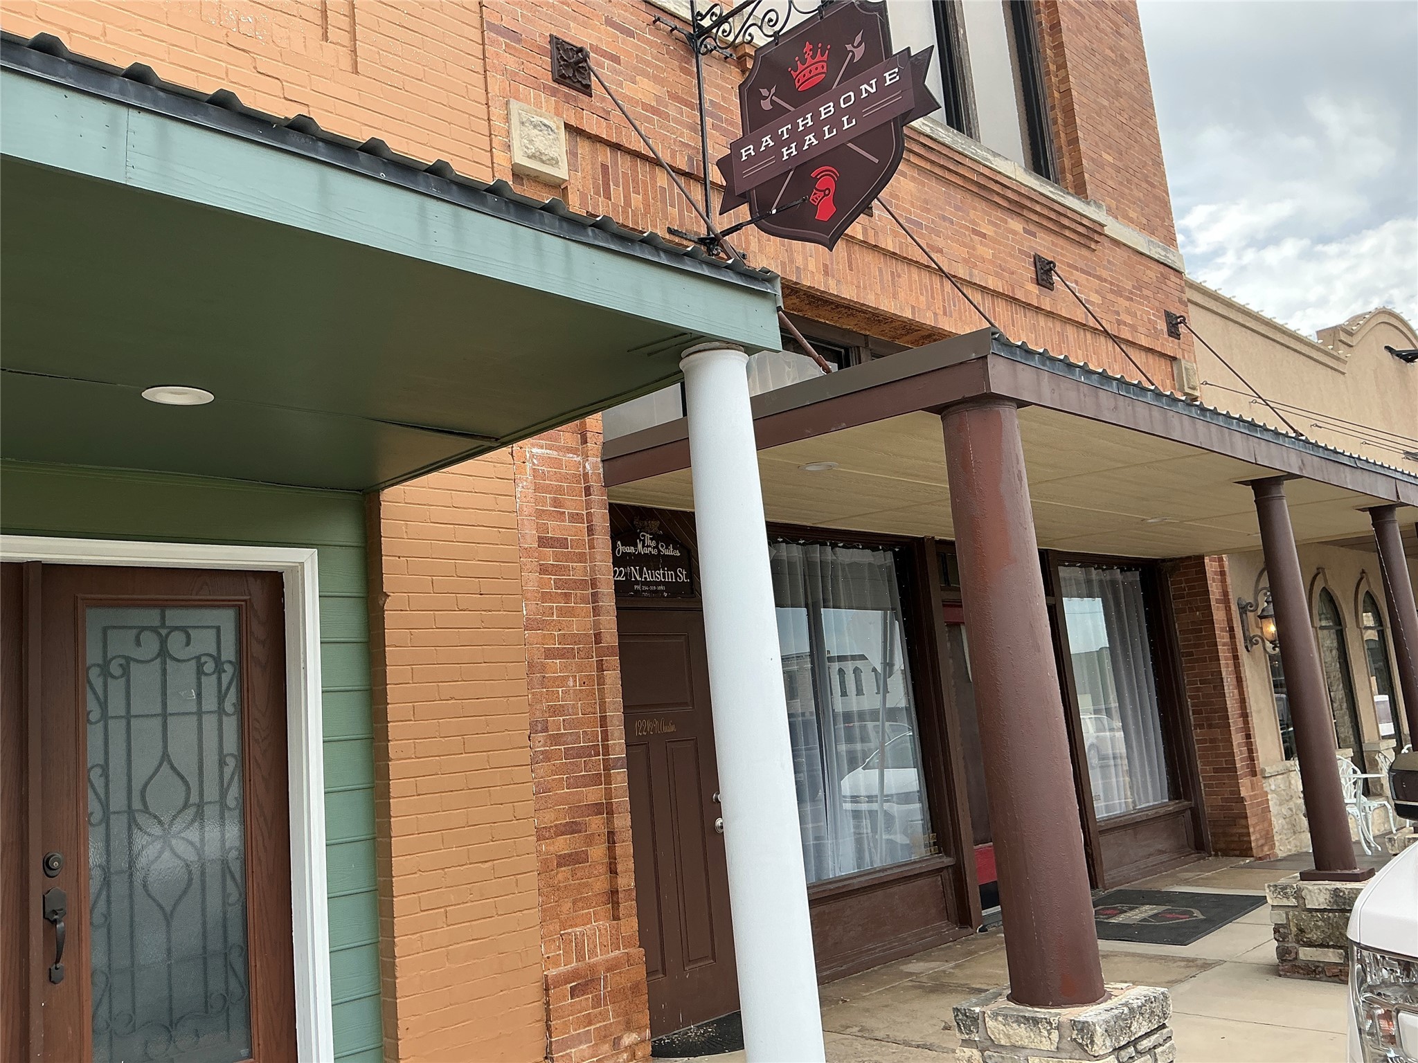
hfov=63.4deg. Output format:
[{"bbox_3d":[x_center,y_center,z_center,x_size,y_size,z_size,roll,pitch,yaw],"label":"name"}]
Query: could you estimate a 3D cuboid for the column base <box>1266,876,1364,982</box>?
[{"bbox_3d":[3.187,1.971,5.744,0.540,0.460,0.540,4,-13,-45],"label":"column base"}]

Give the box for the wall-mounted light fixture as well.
[{"bbox_3d":[5.365,0.872,11.012,0.270,0.600,0.400,4,-13,-45],"label":"wall-mounted light fixture"}]

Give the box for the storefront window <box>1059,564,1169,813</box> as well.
[{"bbox_3d":[3.515,1.345,9.852,1.480,2.060,0.120,4,-13,-45],"label":"storefront window"}]

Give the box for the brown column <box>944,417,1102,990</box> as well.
[{"bbox_3d":[1.064,0.545,3.951,0.290,2.030,0.290,4,-13,-45],"label":"brown column"}]

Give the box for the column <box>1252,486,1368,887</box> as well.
[{"bbox_3d":[3.066,0.736,5.934,0.250,2.060,0.250,4,-13,-45],"label":"column"}]

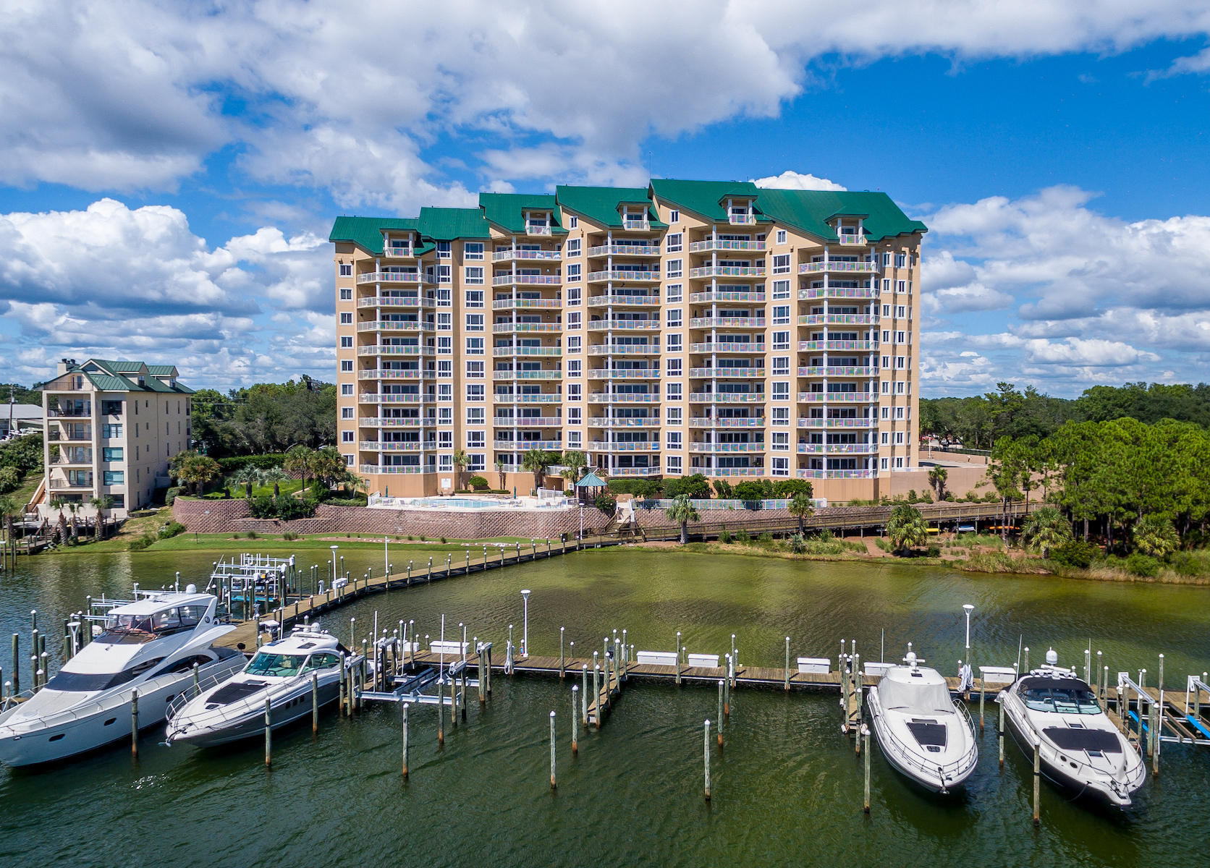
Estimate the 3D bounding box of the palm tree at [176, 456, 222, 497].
[{"bbox_3d":[-47.914,5.022,85.500,5.132,4.892,5.132,0,2,0],"label":"palm tree"}]

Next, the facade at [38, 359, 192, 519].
[{"bbox_3d":[-63.200,0.126,95.164,9.500,19.200,18.000,0,2,-6],"label":"facade"}]

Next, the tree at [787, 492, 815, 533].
[{"bbox_3d":[20.627,8.340,76.000,2.900,4.490,2.900,0,2,0],"label":"tree"}]

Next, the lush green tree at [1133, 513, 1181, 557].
[{"bbox_3d":[50.686,9.543,66.500,4.082,4.401,4.082,0,2,0],"label":"lush green tree"}]

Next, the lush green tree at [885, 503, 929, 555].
[{"bbox_3d":[29.938,9.546,71.800,4.114,5.049,4.114,0,2,0],"label":"lush green tree"}]

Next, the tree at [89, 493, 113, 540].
[{"bbox_3d":[-54.853,9.146,78.800,2.687,4.889,2.687,0,2,0],"label":"tree"}]

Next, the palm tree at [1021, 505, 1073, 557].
[{"bbox_3d":[40.633,8.981,66.500,4.500,4.860,4.400,0,2,0],"label":"palm tree"}]

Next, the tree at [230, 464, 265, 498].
[{"bbox_3d":[-41.769,5.587,84.500,4.149,3.961,4.149,0,2,0],"label":"tree"}]

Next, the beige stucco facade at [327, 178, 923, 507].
[{"bbox_3d":[2.536,-12.071,96.409,73.500,39.500,20.000,0,2,4],"label":"beige stucco facade"}]

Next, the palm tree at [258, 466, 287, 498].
[{"bbox_3d":[-39.087,5.740,85.000,3.362,3.750,3.362,0,2,0],"label":"palm tree"}]

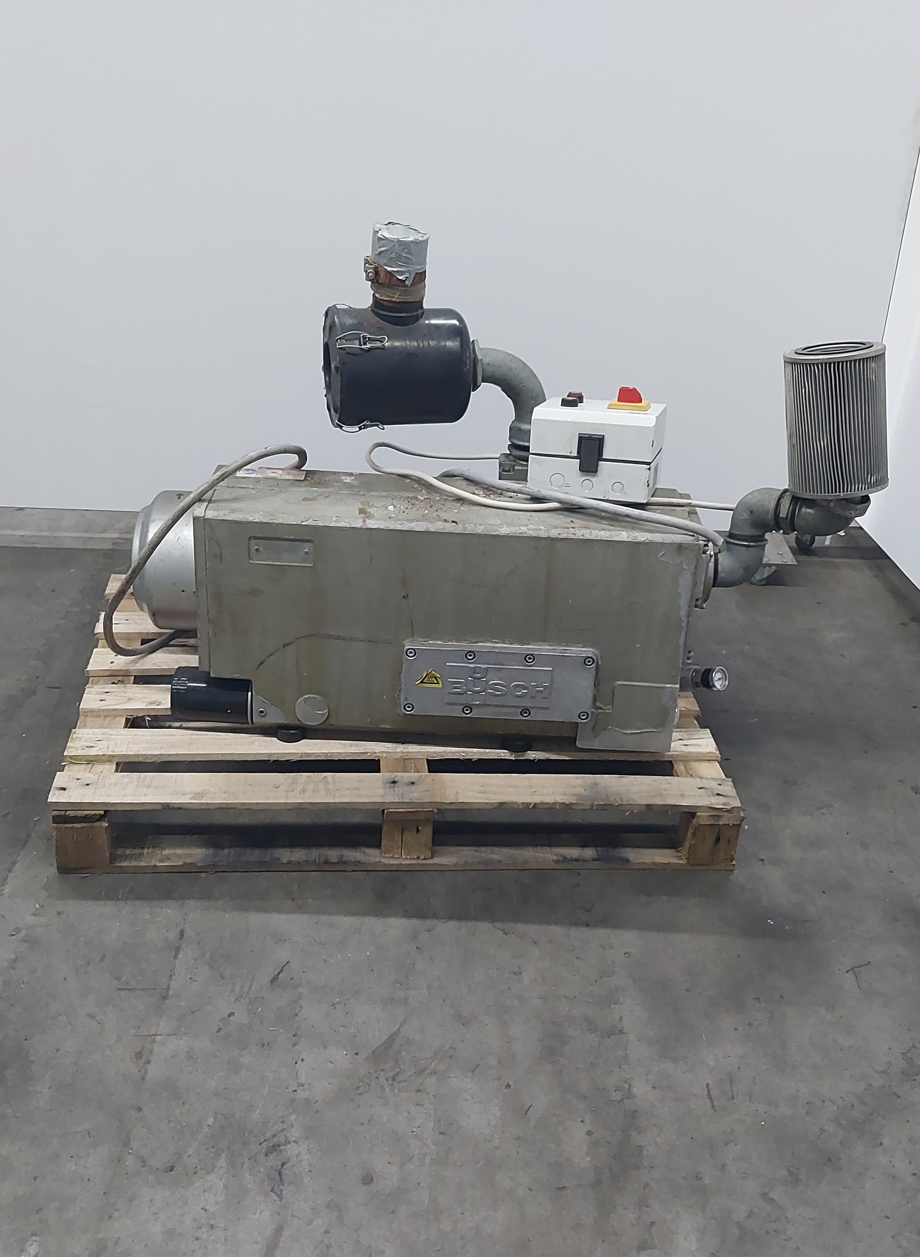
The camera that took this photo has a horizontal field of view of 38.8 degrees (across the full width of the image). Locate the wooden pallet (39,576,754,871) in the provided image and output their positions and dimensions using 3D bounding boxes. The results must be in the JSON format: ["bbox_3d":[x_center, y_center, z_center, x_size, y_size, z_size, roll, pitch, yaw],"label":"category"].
[{"bbox_3d":[-0.134,0.163,2.640,1.200,0.146,0.814,1,30,-7],"label":"wooden pallet"}]

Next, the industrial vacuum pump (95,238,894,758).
[{"bbox_3d":[0.055,-0.264,2.376,1.370,0.885,0.450,4,30,-3],"label":"industrial vacuum pump"}]

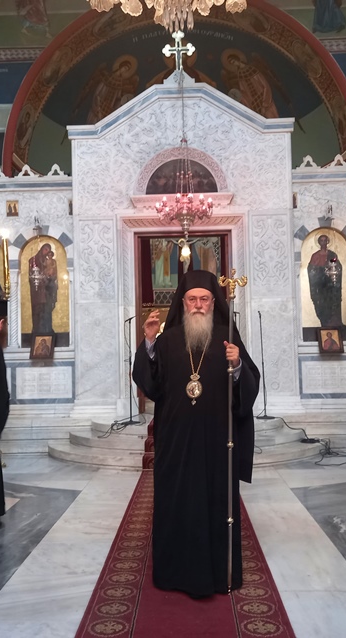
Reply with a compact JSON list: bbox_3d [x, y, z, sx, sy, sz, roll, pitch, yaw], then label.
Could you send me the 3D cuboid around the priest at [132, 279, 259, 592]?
[{"bbox_3d":[0.116,0.609,3.567,0.690,1.800,0.500,-1,-4,1],"label":"priest"}]

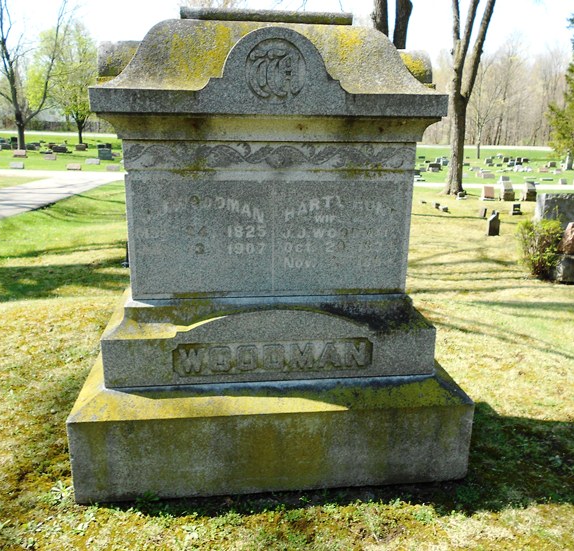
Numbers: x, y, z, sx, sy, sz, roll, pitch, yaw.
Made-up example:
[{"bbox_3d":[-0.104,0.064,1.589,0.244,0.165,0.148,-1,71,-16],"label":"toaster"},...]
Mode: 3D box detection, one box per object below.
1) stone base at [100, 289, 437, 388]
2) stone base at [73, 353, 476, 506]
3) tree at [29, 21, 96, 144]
[{"bbox_3d":[-0.102,0.179,2.878,1.489,0.364,0.898,-1,16,-6],"label":"stone base"},{"bbox_3d":[-0.106,0.585,2.995,1.770,0.481,1.186,-1,16,-6],"label":"stone base"},{"bbox_3d":[-15.897,-13.838,39.818,5.410,8.540,5.410,-5,17,-20],"label":"tree"}]

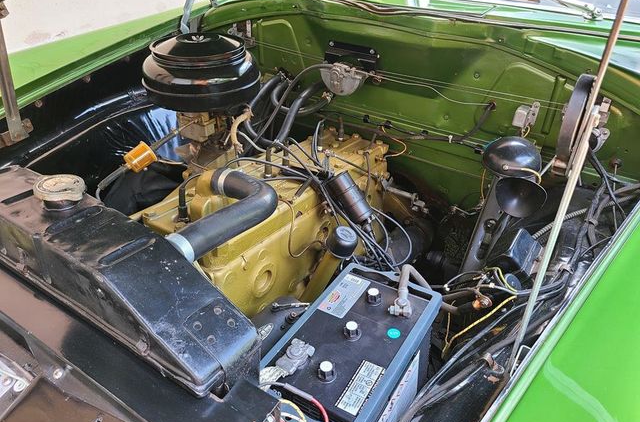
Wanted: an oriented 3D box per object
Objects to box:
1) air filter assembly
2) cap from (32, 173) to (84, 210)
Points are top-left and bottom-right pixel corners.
[{"bbox_3d":[-0.239,-0.291,0.970,0.237,0.114,0.237,0,33,0],"label":"air filter assembly"},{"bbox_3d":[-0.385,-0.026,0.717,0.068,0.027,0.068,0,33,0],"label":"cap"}]

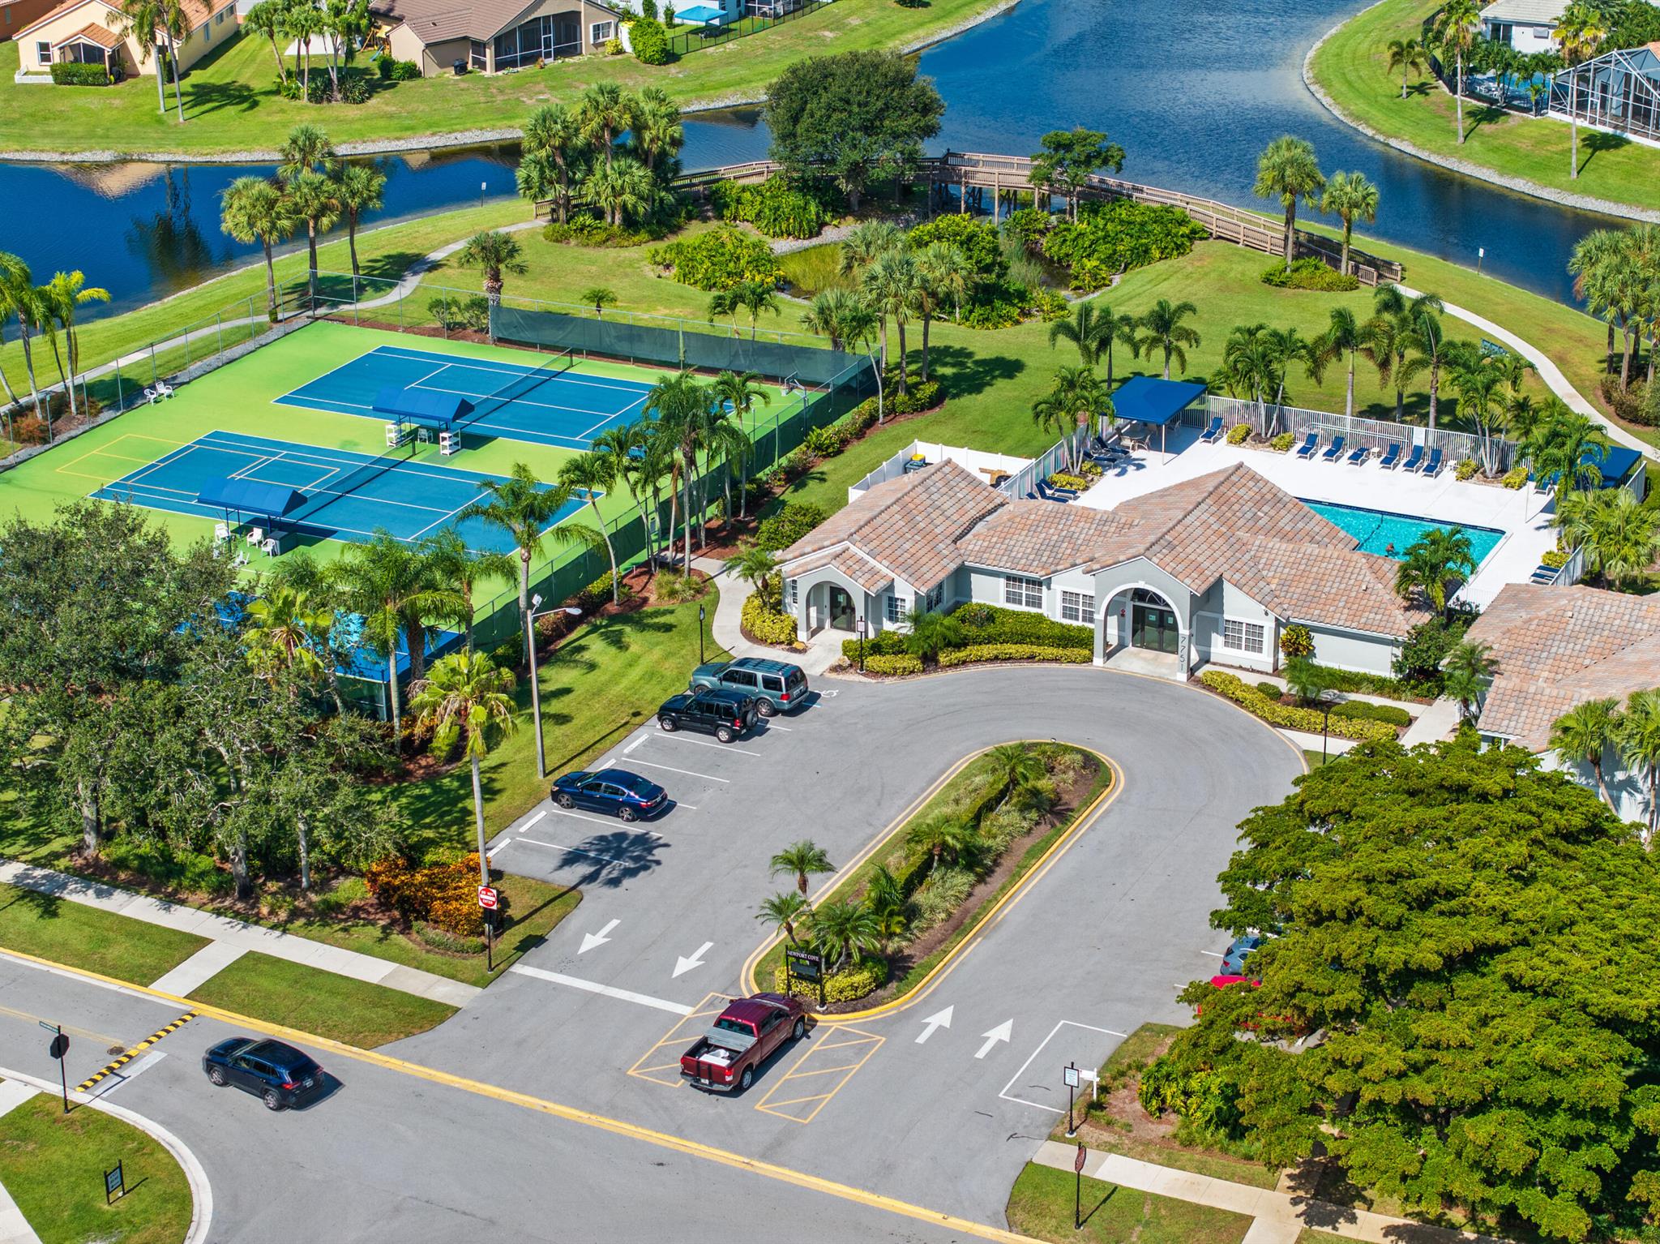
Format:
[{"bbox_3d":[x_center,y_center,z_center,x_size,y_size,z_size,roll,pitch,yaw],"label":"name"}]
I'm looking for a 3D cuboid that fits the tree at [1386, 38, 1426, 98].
[{"bbox_3d":[41.610,-39.816,241.700,2.978,4.447,2.978,-1,22,0],"label":"tree"}]

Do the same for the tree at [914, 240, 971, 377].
[{"bbox_3d":[6.083,-16.785,182.751,3.455,8.097,3.455,-1,22,0],"label":"tree"}]

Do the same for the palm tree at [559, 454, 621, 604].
[{"bbox_3d":[-10.818,-4.052,153.132,2.900,7.300,2.900,-2,22,-4],"label":"palm tree"}]

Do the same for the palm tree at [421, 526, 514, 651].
[{"bbox_3d":[-15.285,-0.293,143.063,4.000,7.890,4.000,-1,22,0],"label":"palm tree"}]

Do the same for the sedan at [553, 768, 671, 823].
[{"bbox_3d":[-8.661,6.667,133.303,4.860,1.460,1.850,10,25,24],"label":"sedan"}]

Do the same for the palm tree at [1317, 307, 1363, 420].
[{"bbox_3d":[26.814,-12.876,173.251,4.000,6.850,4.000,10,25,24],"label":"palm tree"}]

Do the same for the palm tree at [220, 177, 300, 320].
[{"bbox_3d":[-33.052,-21.732,195.688,4.498,8.604,4.498,-1,22,0],"label":"palm tree"}]

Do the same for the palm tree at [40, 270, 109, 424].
[{"bbox_3d":[-40.352,-14.995,180.380,3.788,8.093,3.788,-1,22,0],"label":"palm tree"}]

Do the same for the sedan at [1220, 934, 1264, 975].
[{"bbox_3d":[16.437,12.137,119.070,4.600,1.450,1.800,10,25,24],"label":"sedan"}]

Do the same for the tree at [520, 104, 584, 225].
[{"bbox_3d":[-17.545,-28.797,213.163,4.000,7.800,4.000,-3,22,-4],"label":"tree"}]

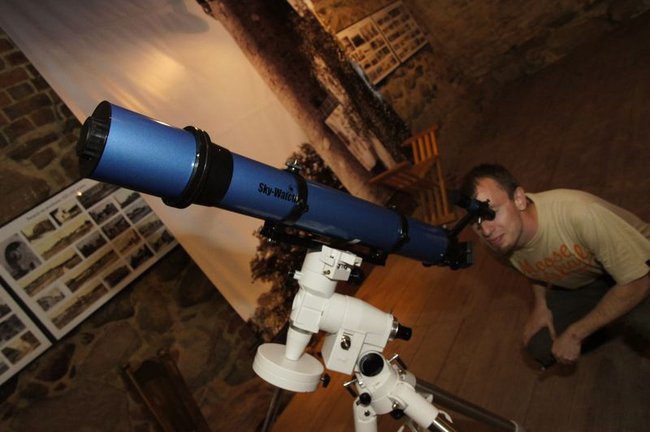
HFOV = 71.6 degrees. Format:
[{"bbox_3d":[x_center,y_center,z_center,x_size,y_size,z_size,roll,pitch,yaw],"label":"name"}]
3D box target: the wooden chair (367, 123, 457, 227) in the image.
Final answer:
[{"bbox_3d":[0.908,-0.305,4.090,0.461,0.648,0.746,-26,15,46],"label":"wooden chair"}]

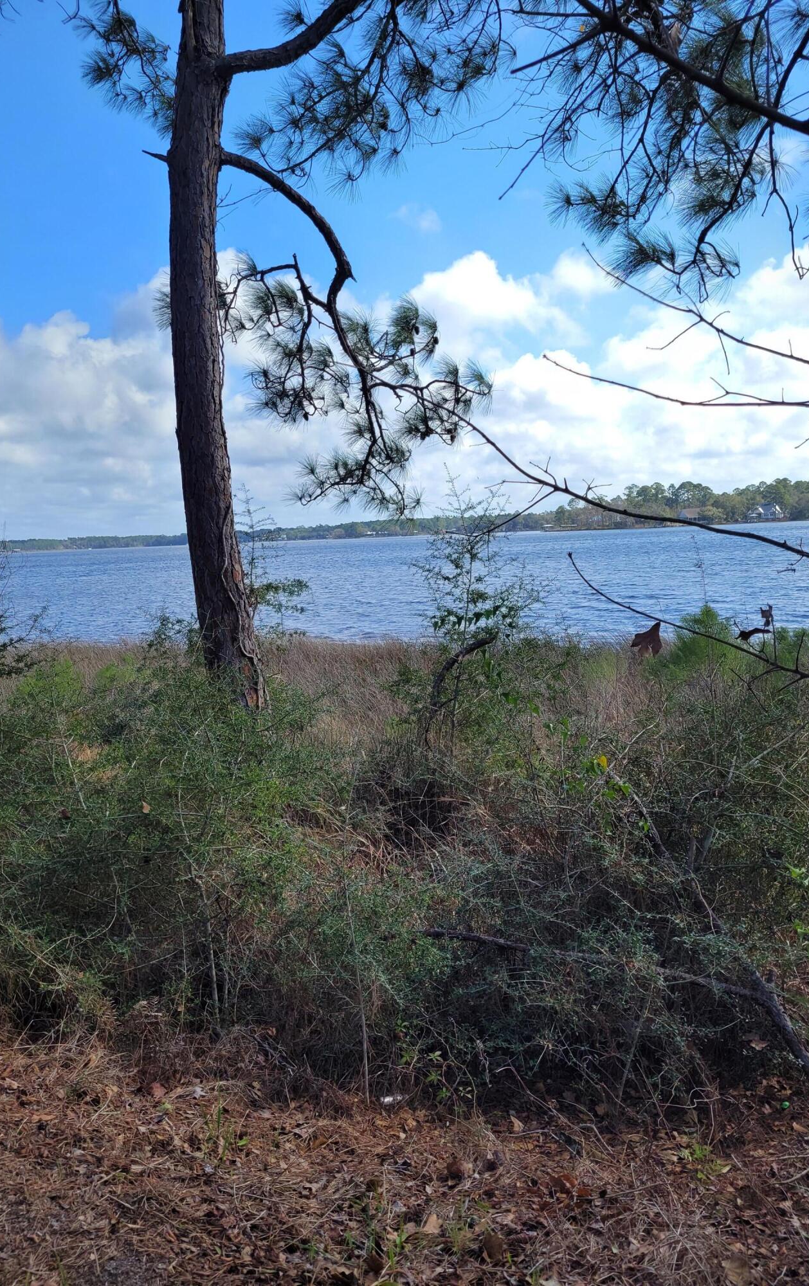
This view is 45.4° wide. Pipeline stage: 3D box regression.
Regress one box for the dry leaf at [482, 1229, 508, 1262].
[{"bbox_3d":[0.205,1.373,2.200,0.060,0.062,0.050,-2,6,6],"label":"dry leaf"}]

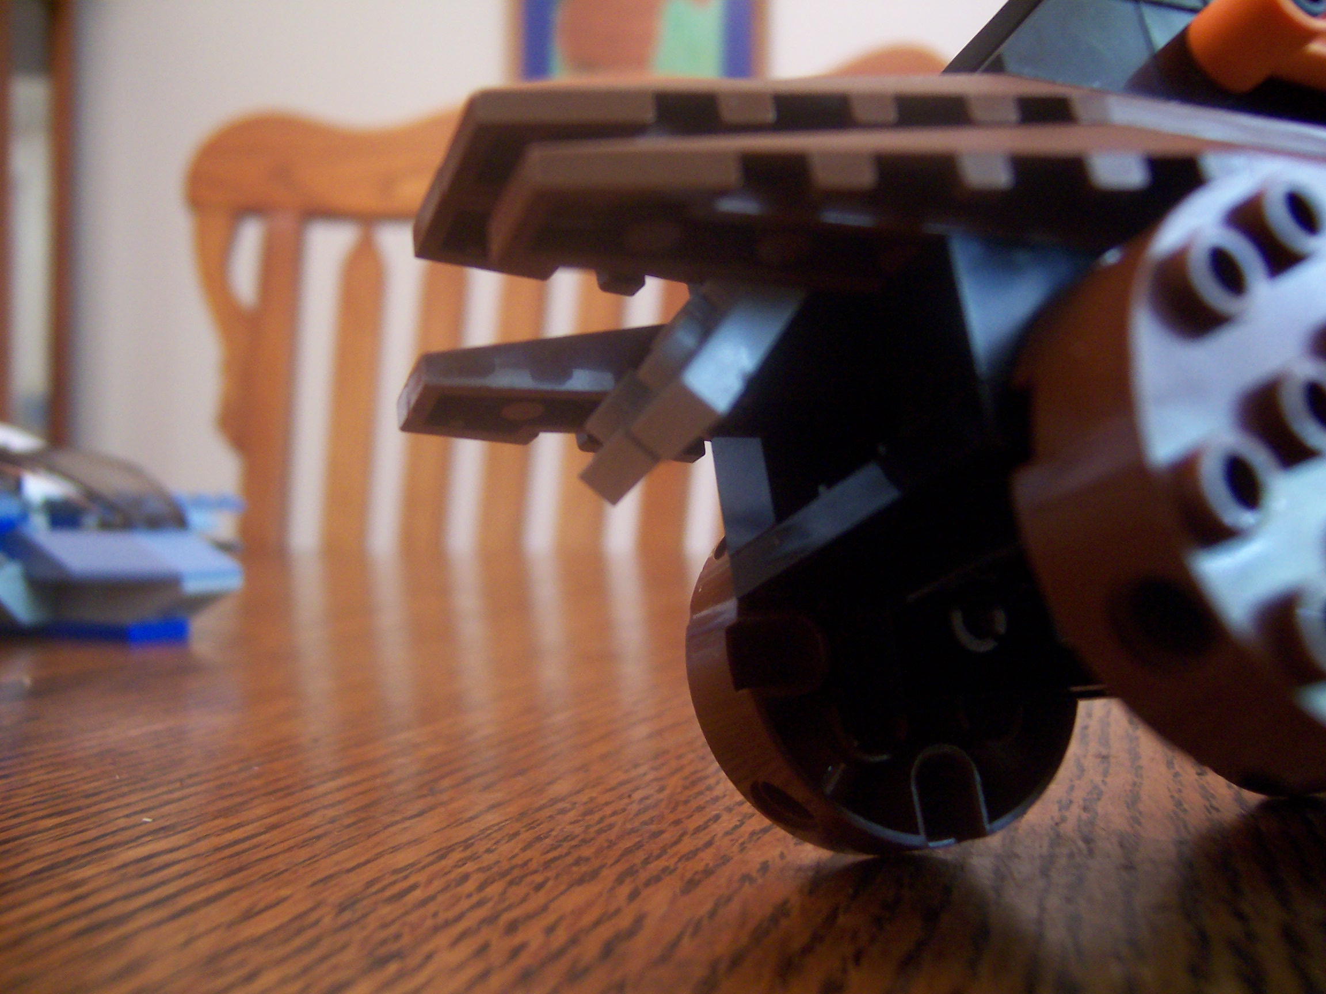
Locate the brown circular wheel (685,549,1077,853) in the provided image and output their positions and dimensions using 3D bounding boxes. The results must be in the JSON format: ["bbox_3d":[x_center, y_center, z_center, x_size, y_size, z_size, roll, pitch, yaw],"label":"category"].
[{"bbox_3d":[0.018,0.013,0.106,0.032,0.032,0.011,0,-19,-24],"label":"brown circular wheel"}]

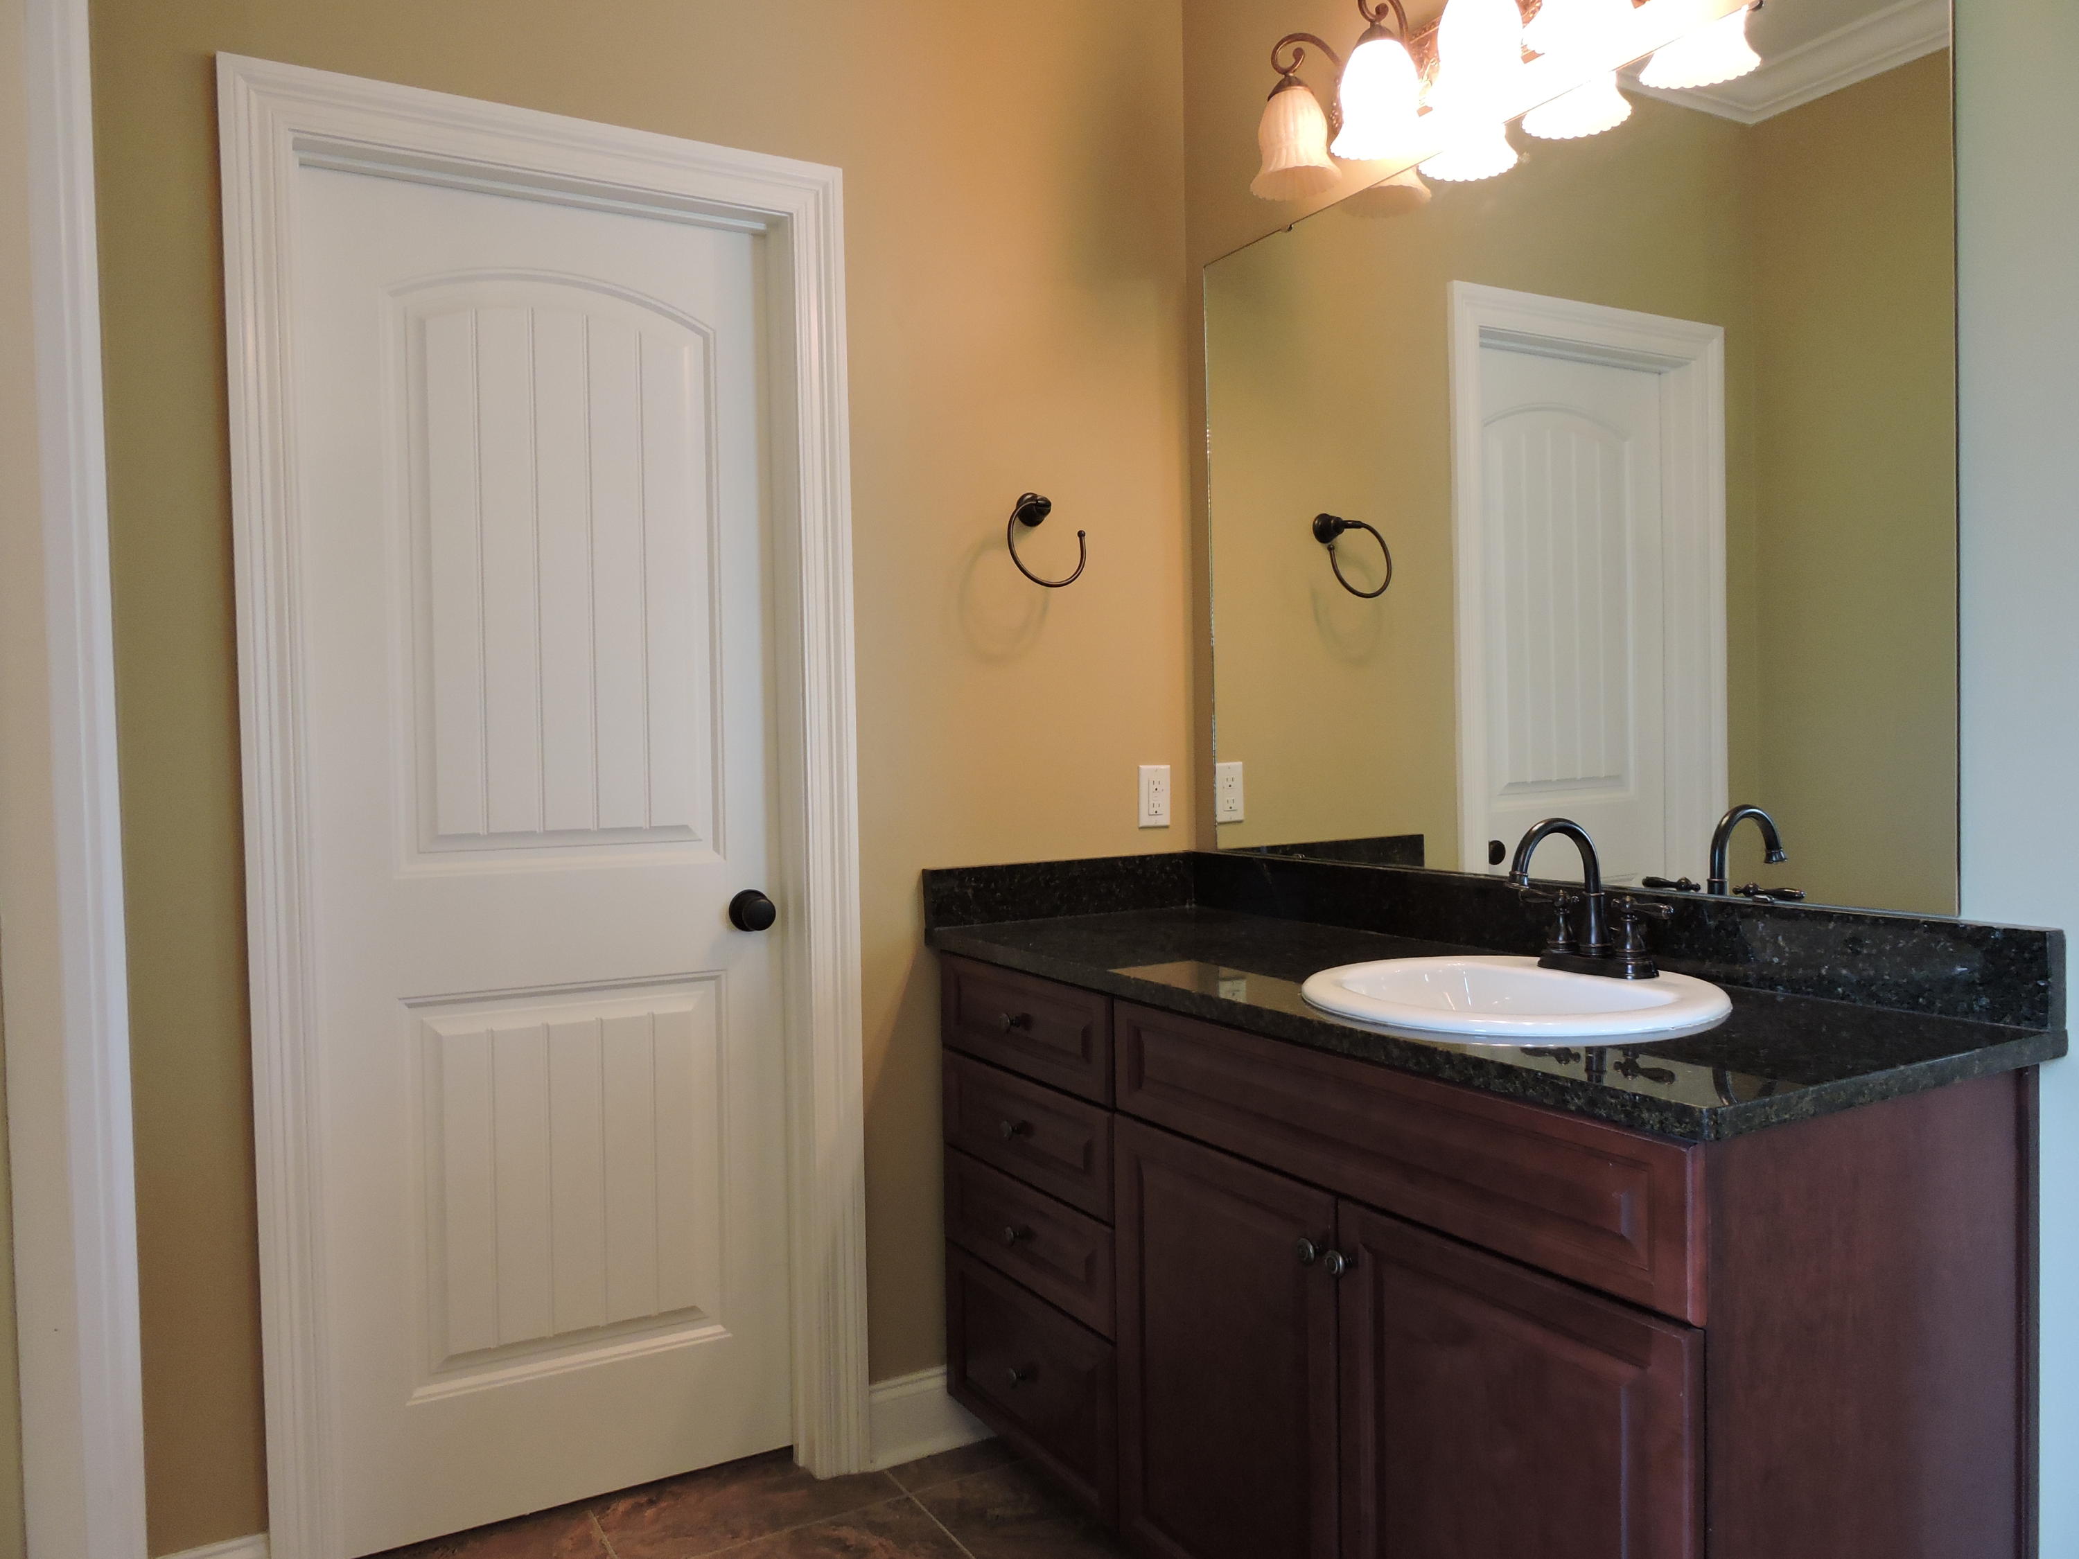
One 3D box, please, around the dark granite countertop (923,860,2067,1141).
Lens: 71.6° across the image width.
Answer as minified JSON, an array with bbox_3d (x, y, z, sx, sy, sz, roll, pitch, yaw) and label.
[{"bbox_3d":[0.423,0.216,1.954,0.567,0.129,1.469,-2,2,-30],"label":"dark granite countertop"}]

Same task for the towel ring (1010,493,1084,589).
[{"bbox_3d":[-0.003,-0.414,2.491,0.159,0.178,0.100,-2,2,-30],"label":"towel ring"}]

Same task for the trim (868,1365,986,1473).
[{"bbox_3d":[-0.177,1.077,2.457,0.248,0.146,0.015,-2,2,-30],"label":"trim"}]

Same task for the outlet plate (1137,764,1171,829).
[{"bbox_3d":[0.217,0.032,2.675,0.066,0.119,0.007,-2,2,-30],"label":"outlet plate"}]

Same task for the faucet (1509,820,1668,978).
[{"bbox_3d":[0.640,0.142,1.762,0.173,0.191,0.236,-2,2,-30],"label":"faucet"}]

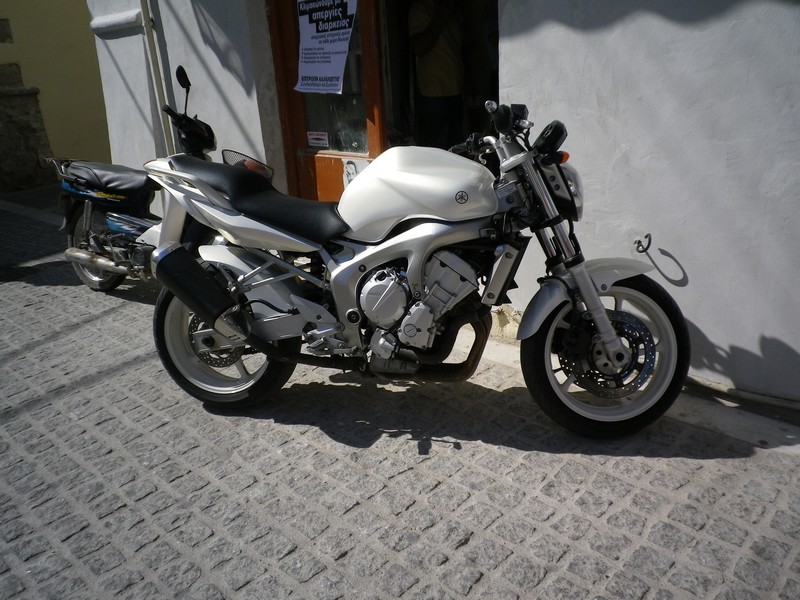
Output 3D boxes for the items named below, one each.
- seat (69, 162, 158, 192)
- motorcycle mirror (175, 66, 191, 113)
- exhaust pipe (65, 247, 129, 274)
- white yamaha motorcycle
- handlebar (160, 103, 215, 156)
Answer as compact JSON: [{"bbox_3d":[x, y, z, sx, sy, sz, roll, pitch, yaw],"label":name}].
[{"bbox_3d":[-1.780,-0.767,4.025,0.670,0.160,0.230,10,15,22],"label":"seat"},{"bbox_3d":[-1.144,-1.116,3.435,0.080,0.260,0.120,-2,12,-9],"label":"motorcycle mirror"},{"bbox_3d":[-1.873,-0.239,3.990,0.490,0.095,0.095,13,16,21],"label":"exhaust pipe"},{"bbox_3d":[-0.025,-0.085,2.365,2.050,1.100,0.720,2,9,15],"label":"white yamaha motorcycle"},{"bbox_3d":[-1.191,-0.971,3.702,0.260,0.240,0.620,-2,12,-9],"label":"handlebar"}]

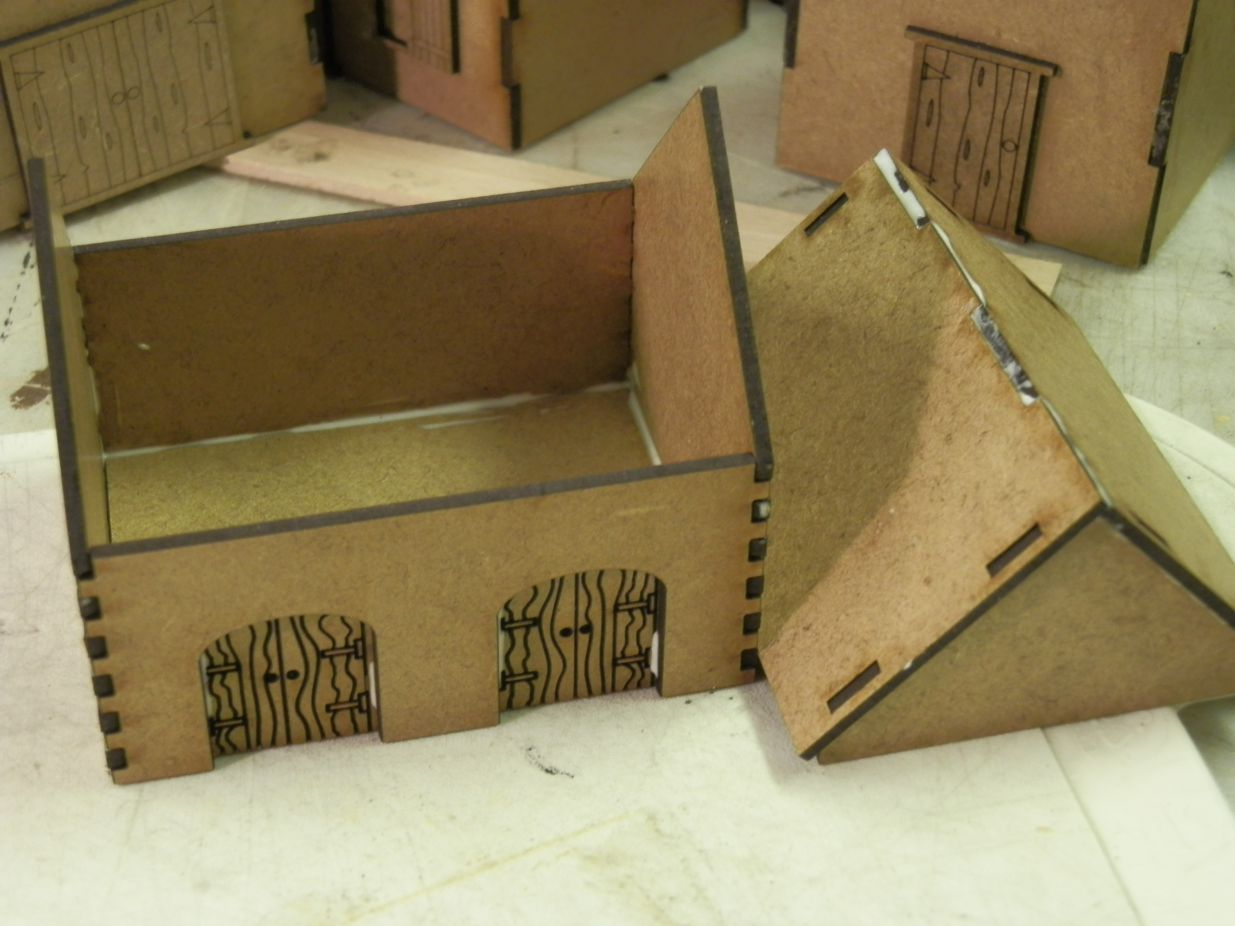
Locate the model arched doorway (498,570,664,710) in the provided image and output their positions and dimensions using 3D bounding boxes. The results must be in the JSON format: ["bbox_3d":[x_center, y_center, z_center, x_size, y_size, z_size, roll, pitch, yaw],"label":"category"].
[{"bbox_3d":[-0.005,0.021,0.274,0.021,0.024,0.003,-8,41,-11],"label":"model arched doorway"}]

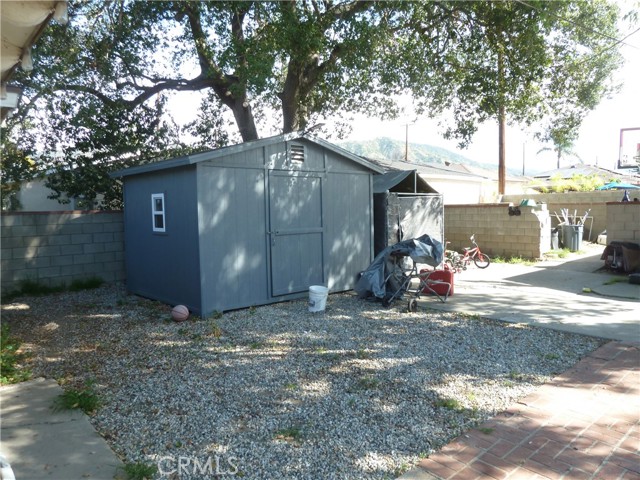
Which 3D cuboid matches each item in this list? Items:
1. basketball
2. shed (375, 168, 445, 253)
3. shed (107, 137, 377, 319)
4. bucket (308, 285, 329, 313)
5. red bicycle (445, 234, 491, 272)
[{"bbox_3d":[-1.979,1.048,6.570,0.240,0.240,0.240,-4,5,-41],"label":"basketball"},{"bbox_3d":[1.428,-0.414,11.179,2.050,2.360,2.300,-4,5,-41],"label":"shed"},{"bbox_3d":[-1.362,-0.431,8.990,4.074,2.810,3.354,-4,5,-41],"label":"shed"},{"bbox_3d":[-0.026,0.911,7.170,0.300,0.370,0.300,-1,4,0],"label":"bucket"},{"bbox_3d":[3.707,0.299,11.500,1.030,0.840,0.480,-1,4,-5],"label":"red bicycle"}]

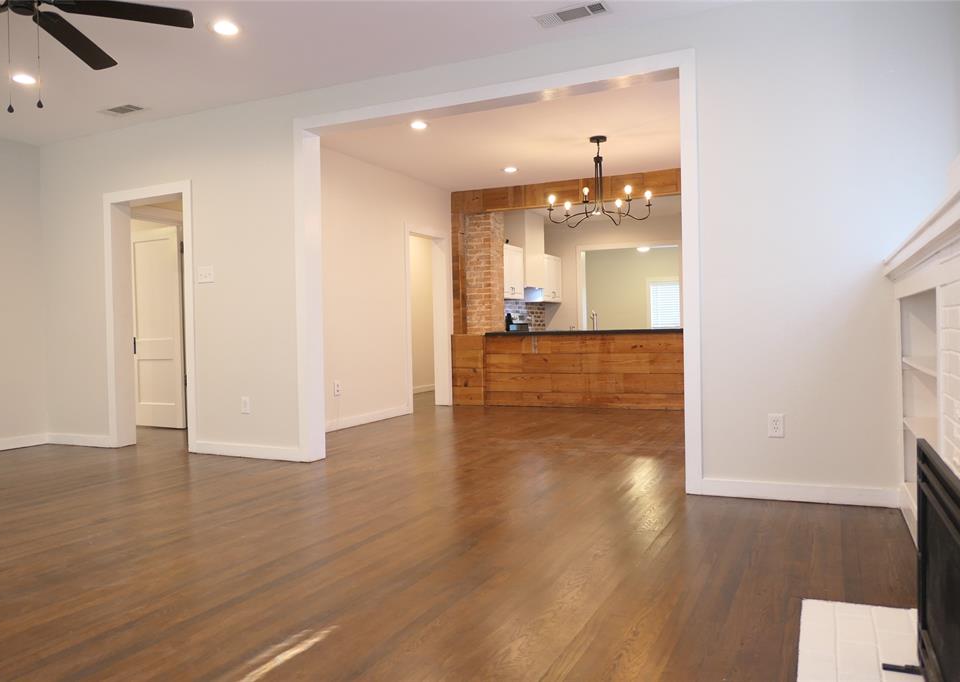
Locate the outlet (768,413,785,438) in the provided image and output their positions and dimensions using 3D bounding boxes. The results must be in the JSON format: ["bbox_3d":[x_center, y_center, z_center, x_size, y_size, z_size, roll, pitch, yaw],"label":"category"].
[{"bbox_3d":[1.570,0.448,3.614,0.074,0.120,0.010,-1,1,26],"label":"outlet"}]

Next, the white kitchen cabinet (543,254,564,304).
[{"bbox_3d":[1.060,-1.016,11.290,0.320,0.775,0.800,-1,1,26],"label":"white kitchen cabinet"}]

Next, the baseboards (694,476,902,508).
[{"bbox_3d":[1.645,0.798,3.587,0.967,0.095,0.022,-1,1,26],"label":"baseboards"}]

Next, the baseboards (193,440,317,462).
[{"bbox_3d":[-1.782,0.845,5.230,1.231,0.095,0.022,-1,1,26],"label":"baseboards"}]

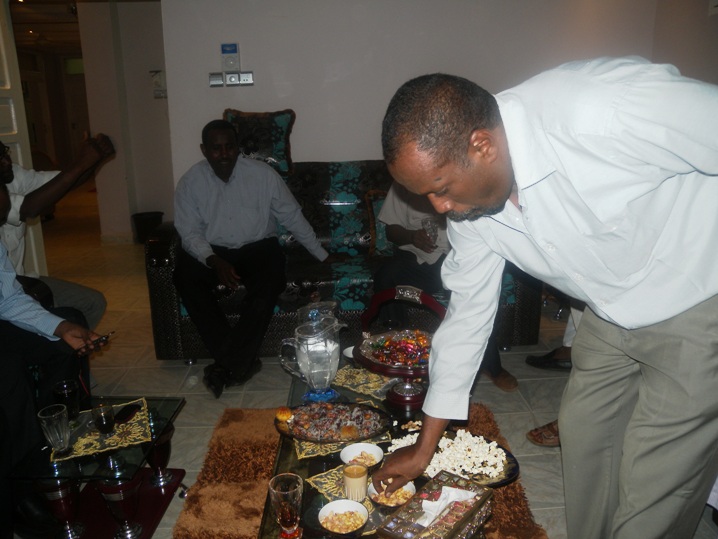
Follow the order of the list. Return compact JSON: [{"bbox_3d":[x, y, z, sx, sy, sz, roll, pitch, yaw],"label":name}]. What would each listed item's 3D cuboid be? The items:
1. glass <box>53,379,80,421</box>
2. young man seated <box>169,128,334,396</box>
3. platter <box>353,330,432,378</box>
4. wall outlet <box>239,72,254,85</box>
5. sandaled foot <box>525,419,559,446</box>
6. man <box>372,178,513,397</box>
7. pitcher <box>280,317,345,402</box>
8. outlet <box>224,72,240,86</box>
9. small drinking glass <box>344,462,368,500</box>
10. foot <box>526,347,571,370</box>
[{"bbox_3d":[-0.861,0.395,1.726,0.078,0.120,0.078,-2,15,-3],"label":"glass"},{"bbox_3d":[-0.513,-0.106,2.842,0.840,1.200,0.820,-3,15,-9],"label":"young man seated"},{"bbox_3d":[0.138,0.256,1.793,0.335,0.095,0.335,-2,15,-3],"label":"platter"},{"bbox_3d":[-0.677,-1.150,3.501,0.084,0.081,0.012,-2,15,-3],"label":"wall outlet"},{"bbox_3d":[0.783,0.604,2.216,0.270,0.100,0.100,1,15,8],"label":"sandaled foot"},{"bbox_3d":[0.386,-0.128,2.887,0.660,1.190,0.840,-2,15,-6],"label":"man"},{"bbox_3d":[-0.141,0.279,1.783,0.195,0.245,0.135,-5,15,-14],"label":"pitcher"},{"bbox_3d":[-0.763,-1.144,3.498,0.084,0.081,0.012,-2,15,-3],"label":"outlet"},{"bbox_3d":[-0.010,0.480,1.331,0.055,0.077,0.055,-2,15,-3],"label":"small drinking glass"},{"bbox_3d":[0.973,0.423,2.894,0.270,0.100,0.100,1,15,8],"label":"foot"}]

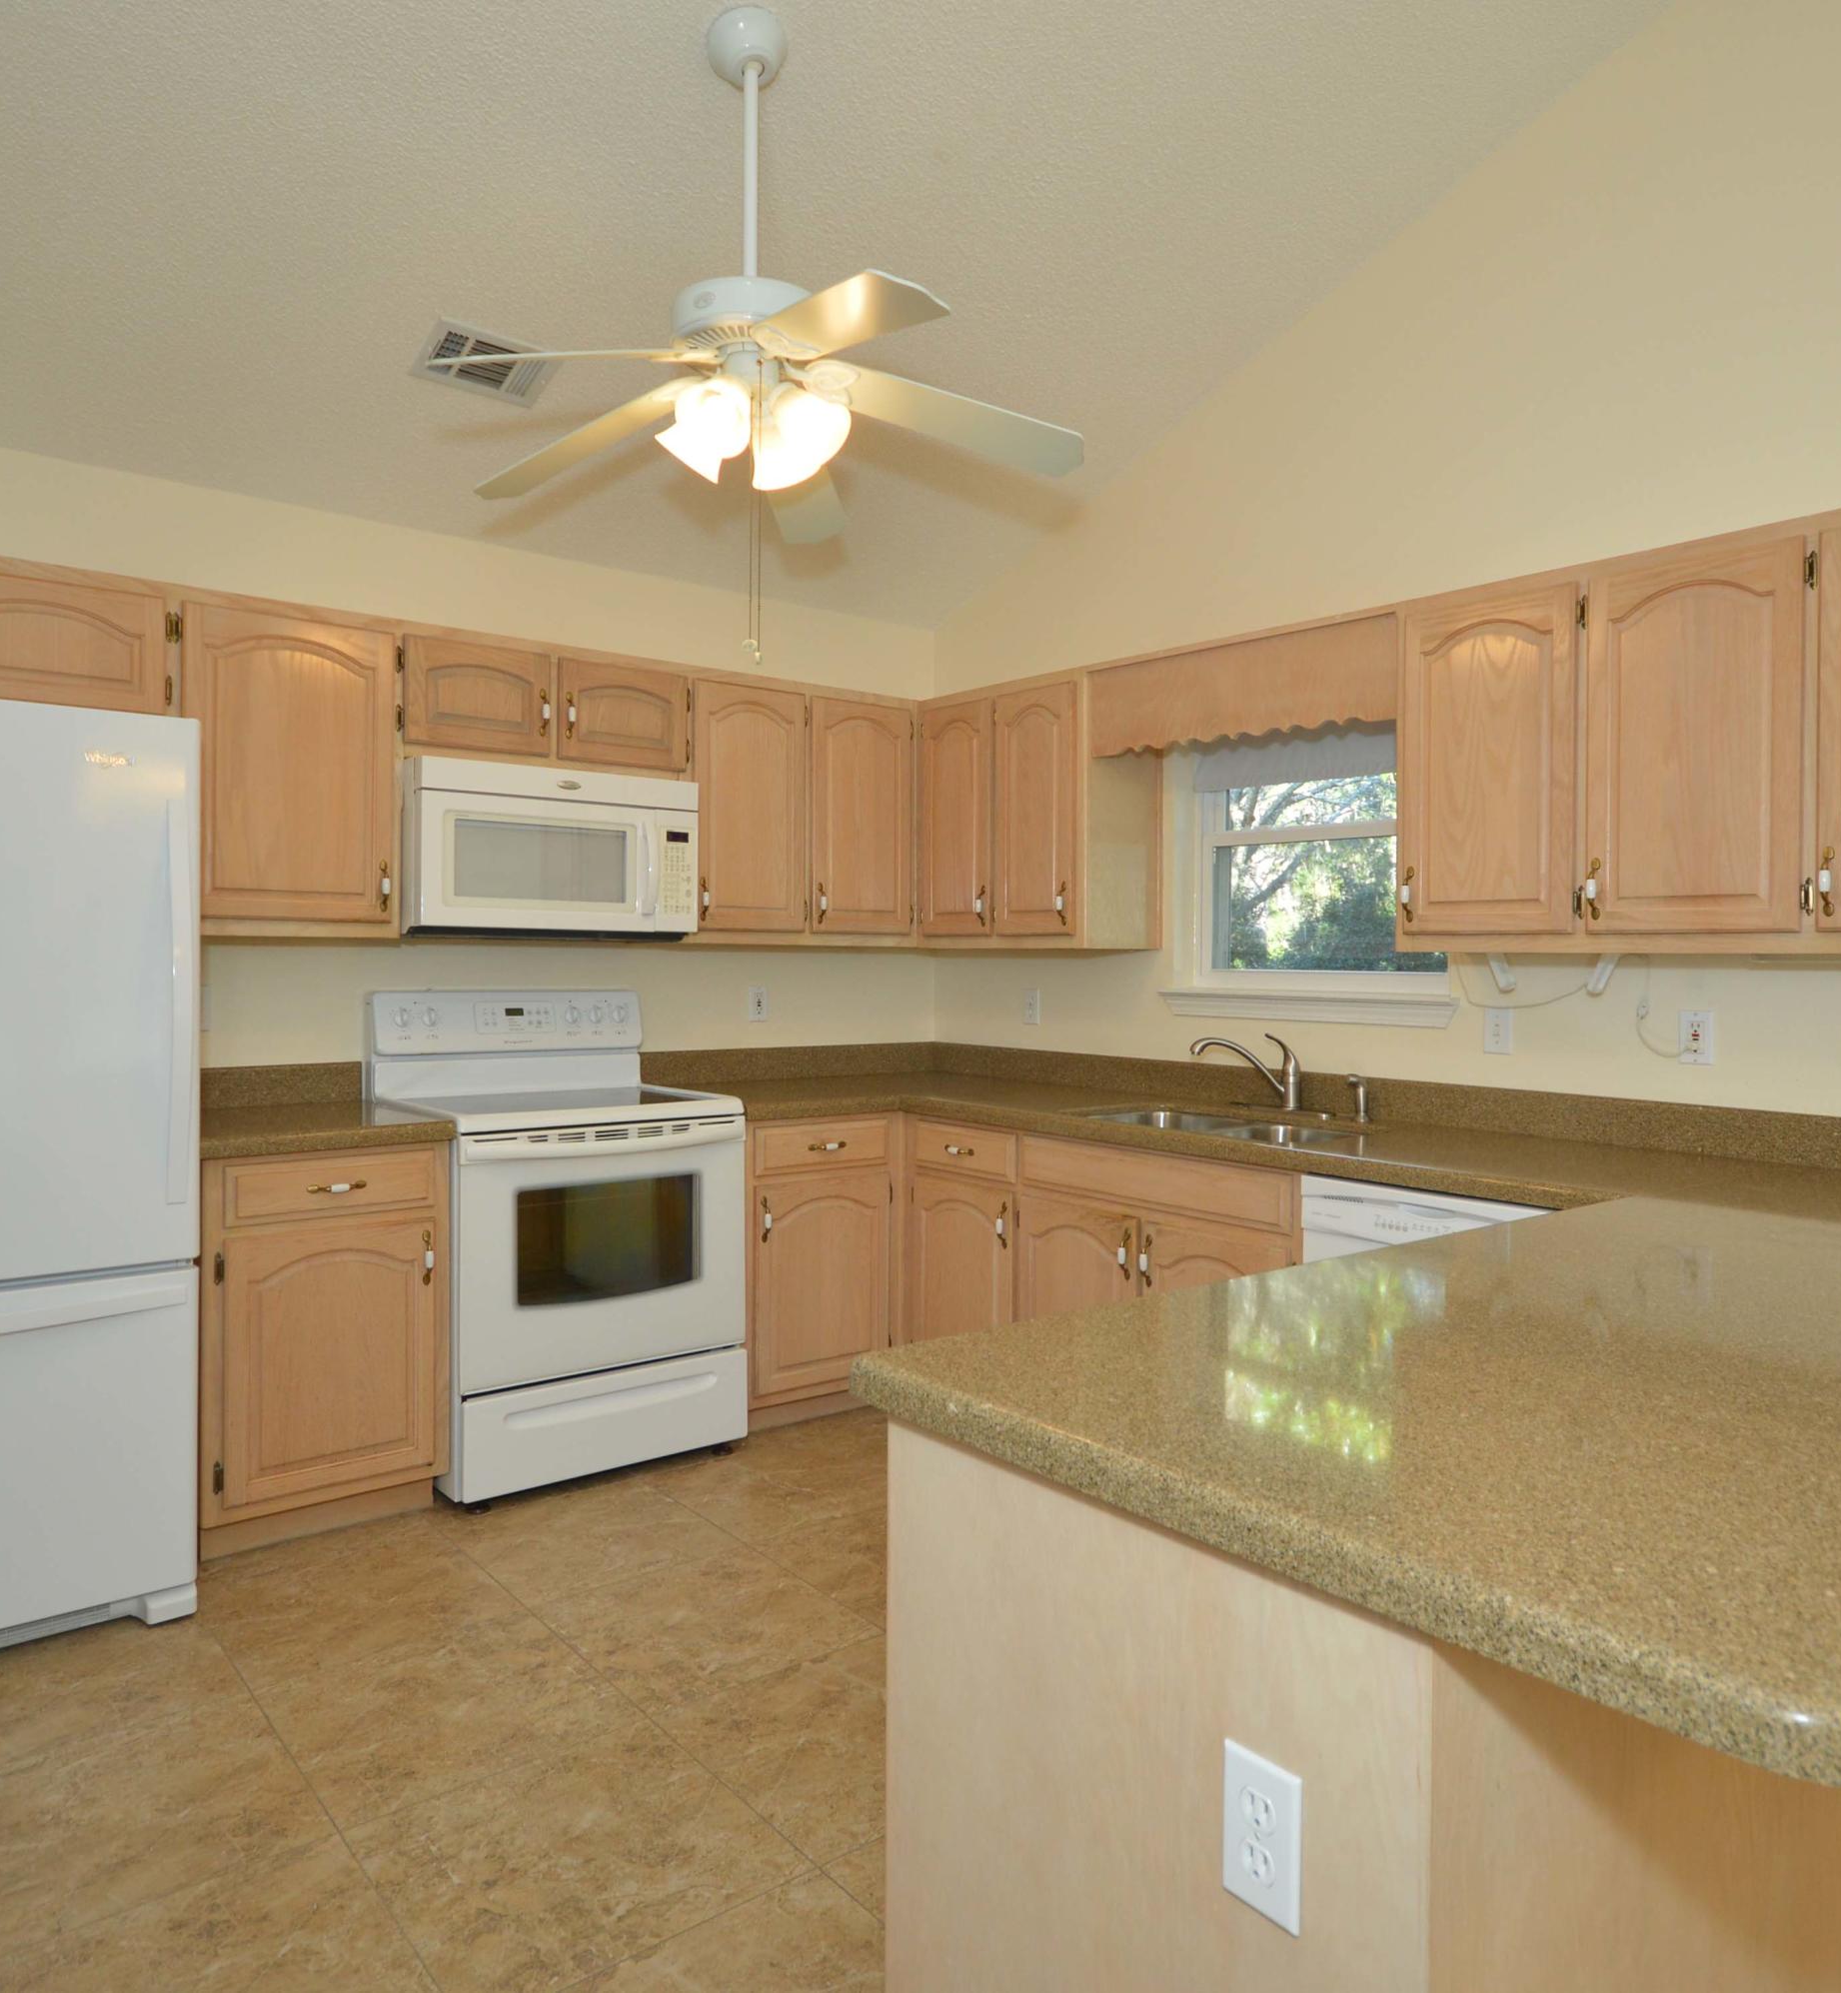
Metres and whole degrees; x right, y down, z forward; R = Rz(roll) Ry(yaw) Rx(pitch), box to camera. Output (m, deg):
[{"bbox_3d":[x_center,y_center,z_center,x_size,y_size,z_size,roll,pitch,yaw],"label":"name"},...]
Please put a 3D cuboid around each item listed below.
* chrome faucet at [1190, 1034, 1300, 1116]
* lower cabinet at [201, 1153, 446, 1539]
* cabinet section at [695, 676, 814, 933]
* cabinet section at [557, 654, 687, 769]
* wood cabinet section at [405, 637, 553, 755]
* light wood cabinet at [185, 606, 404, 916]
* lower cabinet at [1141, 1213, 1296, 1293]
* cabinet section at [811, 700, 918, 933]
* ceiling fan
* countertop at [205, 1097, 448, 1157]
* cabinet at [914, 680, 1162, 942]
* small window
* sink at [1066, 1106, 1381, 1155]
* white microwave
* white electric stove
[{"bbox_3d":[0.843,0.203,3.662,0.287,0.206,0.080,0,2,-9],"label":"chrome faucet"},{"bbox_3d":[-1.486,0.718,3.330,0.530,0.783,0.625,-1,2,-39],"label":"lower cabinet"},{"bbox_3d":[-0.575,-0.535,4.165,0.375,0.700,0.355,0,2,-38],"label":"cabinet section"},{"bbox_3d":[-0.894,-0.757,3.931,0.405,0.287,0.325,-1,2,-39],"label":"cabinet section"},{"bbox_3d":[-1.200,-0.750,3.661,0.380,0.265,0.355,0,2,-38],"label":"wood cabinet section"},{"bbox_3d":[-1.558,-0.531,3.431,0.490,0.779,0.334,-1,2,-39],"label":"light wood cabinet"},{"bbox_3d":[0.897,0.819,3.376,0.620,0.615,0.450,-1,2,-39],"label":"lower cabinet"},{"bbox_3d":[-0.271,-0.538,4.407,0.377,0.703,0.355,0,2,-38],"label":"cabinet section"},{"bbox_3d":[-0.313,-1.395,2.688,1.300,0.870,1.300,-1,2,-39],"label":"ceiling fan"},{"bbox_3d":[-1.473,0.308,3.308,0.543,0.040,0.650,-1,2,-39],"label":"countertop"},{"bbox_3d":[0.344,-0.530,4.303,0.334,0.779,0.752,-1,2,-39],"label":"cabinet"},{"bbox_3d":[1.025,-0.387,3.771,0.120,0.890,0.910,-1,2,-39],"label":"small window"},{"bbox_3d":[0.734,0.409,3.502,0.400,0.195,0.745,-1,2,-39],"label":"sink"},{"bbox_3d":[-1.030,-0.374,3.775,0.756,0.413,0.440,-1,2,-39],"label":"white microwave"},{"bbox_3d":[-0.945,0.591,3.700,0.762,1.190,0.680,-1,2,-39],"label":"white electric stove"}]

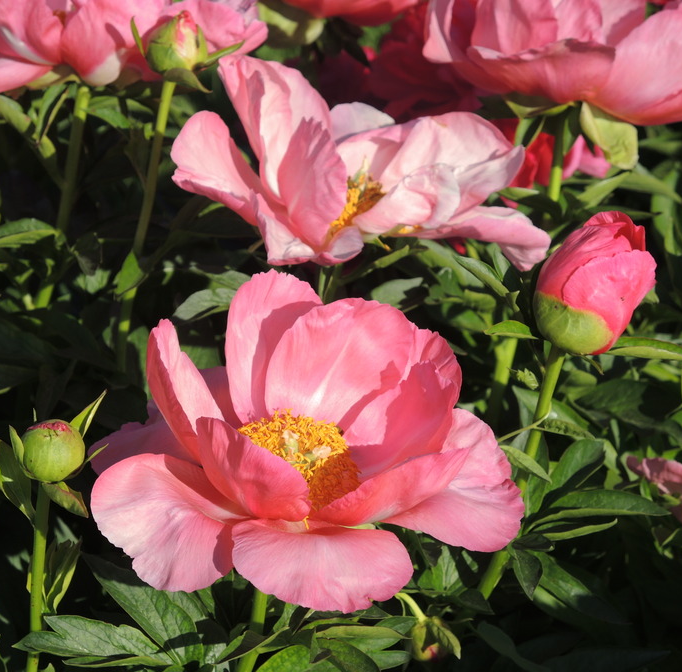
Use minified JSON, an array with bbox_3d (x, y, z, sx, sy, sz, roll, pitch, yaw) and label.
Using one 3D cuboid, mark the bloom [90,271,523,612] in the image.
[{"bbox_3d":[-0.012,0.037,1.040,0.164,0.085,0.145,0,28,0],"label":"bloom"}]

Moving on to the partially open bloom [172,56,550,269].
[{"bbox_3d":[0.010,-0.088,1.380,0.190,0.095,0.140,-2,20,-5],"label":"partially open bloom"}]

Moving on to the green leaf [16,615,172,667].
[{"bbox_3d":[-0.092,0.113,1.010,0.059,0.008,0.027,6,30,-9],"label":"green leaf"}]

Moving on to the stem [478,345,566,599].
[{"bbox_3d":[0.075,0.056,1.130,0.009,0.113,0.009,16,18,-5],"label":"stem"}]

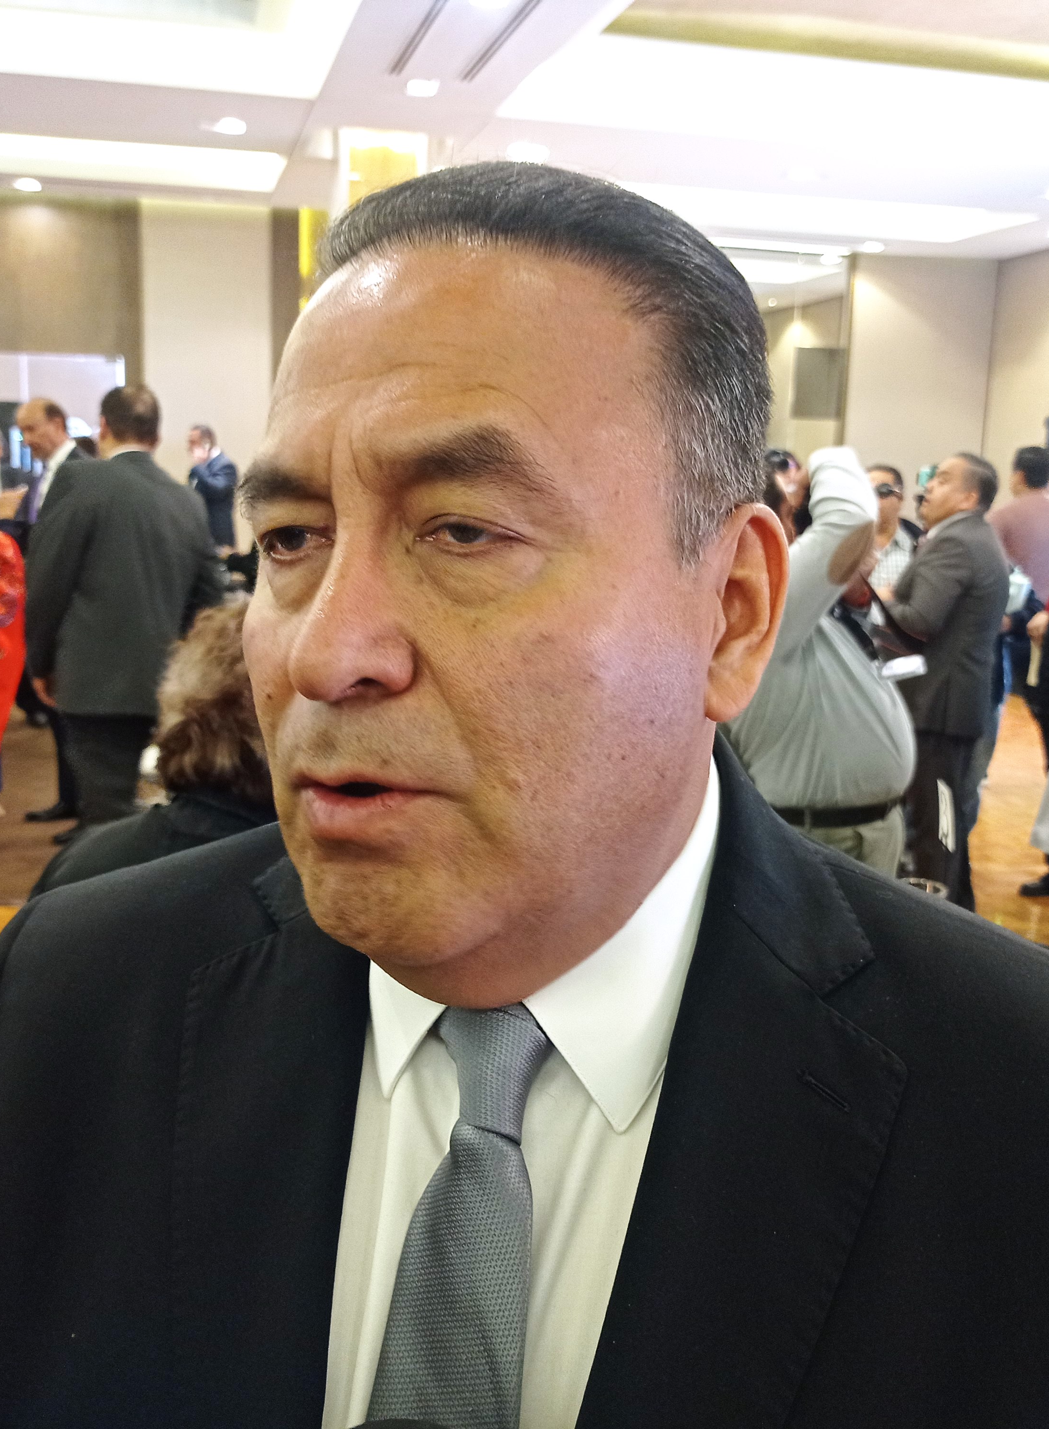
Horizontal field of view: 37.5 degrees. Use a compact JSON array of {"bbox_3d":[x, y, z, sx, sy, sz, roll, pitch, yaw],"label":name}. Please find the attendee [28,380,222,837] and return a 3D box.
[{"bbox_3d":[-1.315,-0.136,5.061,0.600,1.800,0.380,-3,11,-21],"label":"attendee"}]

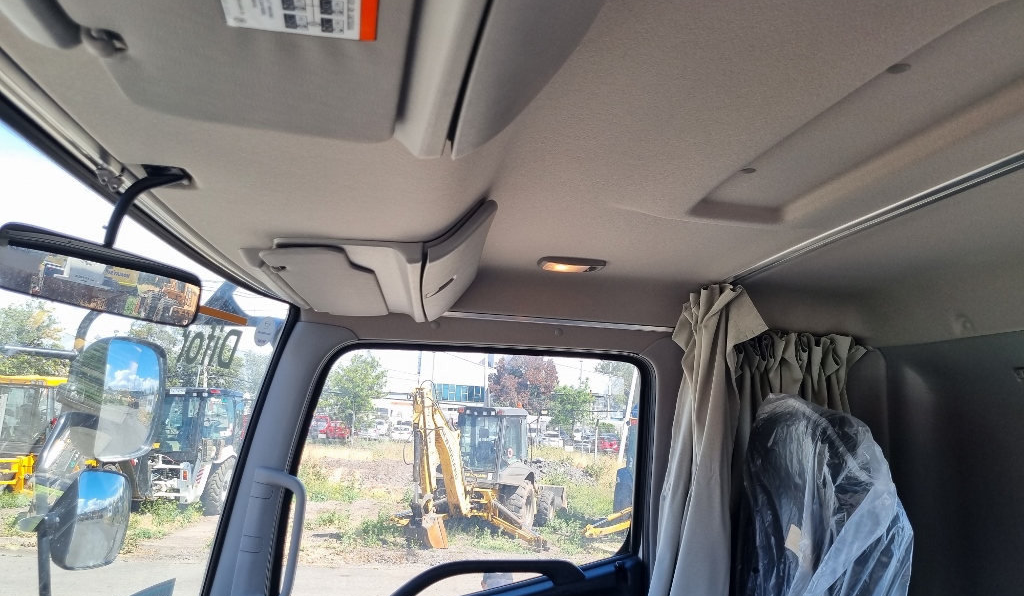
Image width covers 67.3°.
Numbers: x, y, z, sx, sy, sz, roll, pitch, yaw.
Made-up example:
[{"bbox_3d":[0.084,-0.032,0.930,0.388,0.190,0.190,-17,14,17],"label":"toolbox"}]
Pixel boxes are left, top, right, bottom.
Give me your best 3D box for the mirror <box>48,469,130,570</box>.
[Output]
[{"bbox_3d":[-1.071,0.562,1.950,0.095,0.243,0.160,-6,-11,22],"label":"mirror"}]

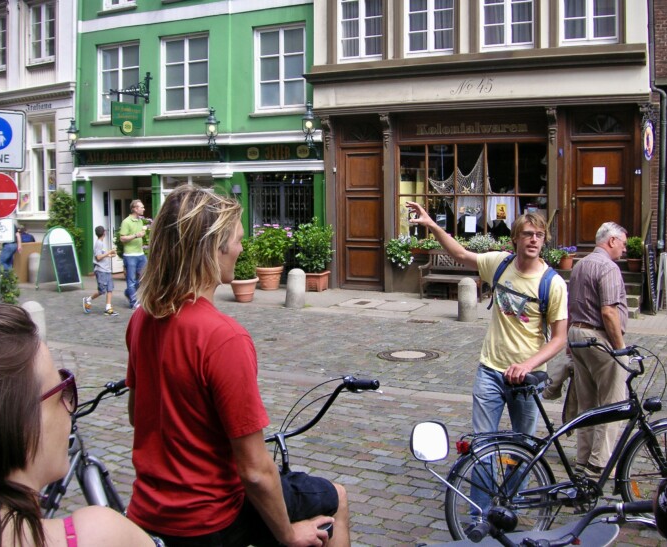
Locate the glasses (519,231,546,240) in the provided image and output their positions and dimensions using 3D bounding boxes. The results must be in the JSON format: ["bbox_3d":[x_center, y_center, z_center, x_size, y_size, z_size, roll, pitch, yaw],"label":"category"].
[{"bbox_3d":[1.098,-0.216,4.393,0.140,0.045,0.140,-1,5,-9],"label":"glasses"}]

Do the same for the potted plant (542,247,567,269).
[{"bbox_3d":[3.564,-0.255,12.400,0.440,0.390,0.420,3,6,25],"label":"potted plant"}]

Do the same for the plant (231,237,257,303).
[{"bbox_3d":[-1.670,-0.080,14.657,0.550,1.220,0.550,0,5,0],"label":"plant"}]

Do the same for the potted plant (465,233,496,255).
[{"bbox_3d":[2.841,-0.588,15.011,0.570,0.420,0.450,2,6,25],"label":"potted plant"}]

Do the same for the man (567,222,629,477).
[{"bbox_3d":[1.816,0.536,5.350,0.380,1.760,0.500,-1,6,-13],"label":"man"}]

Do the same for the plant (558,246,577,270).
[{"bbox_3d":[4.230,-0.268,14.087,0.360,0.440,0.360,2,6,25],"label":"plant"}]

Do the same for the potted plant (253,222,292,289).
[{"bbox_3d":[-1.290,-0.361,16.589,0.860,1.420,0.860,0,5,0],"label":"potted plant"}]

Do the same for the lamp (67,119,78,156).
[{"bbox_3d":[-5.616,-2.932,16.800,0.250,0.830,0.280,2,6,23],"label":"lamp"}]

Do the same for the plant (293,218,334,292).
[{"bbox_3d":[-0.365,-0.347,14.600,0.680,1.350,0.640,2,6,24],"label":"plant"}]

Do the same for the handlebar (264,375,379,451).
[{"bbox_3d":[-0.147,0.553,3.100,0.680,0.280,0.340,-2,6,-16],"label":"handlebar"}]

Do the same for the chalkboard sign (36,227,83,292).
[{"bbox_3d":[-5.185,-0.266,14.800,0.850,1.200,0.600,4,7,37],"label":"chalkboard sign"}]

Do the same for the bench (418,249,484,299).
[{"bbox_3d":[2.359,0.031,15.032,1.228,0.910,0.608,2,6,25],"label":"bench"}]

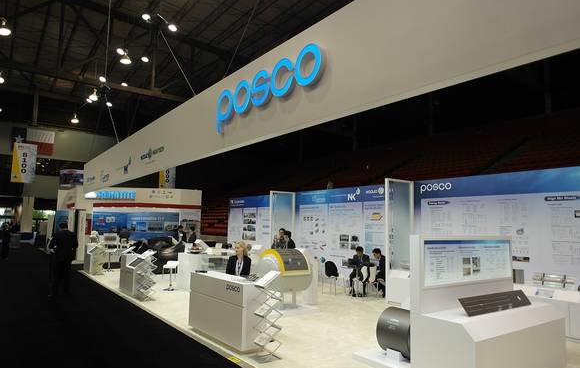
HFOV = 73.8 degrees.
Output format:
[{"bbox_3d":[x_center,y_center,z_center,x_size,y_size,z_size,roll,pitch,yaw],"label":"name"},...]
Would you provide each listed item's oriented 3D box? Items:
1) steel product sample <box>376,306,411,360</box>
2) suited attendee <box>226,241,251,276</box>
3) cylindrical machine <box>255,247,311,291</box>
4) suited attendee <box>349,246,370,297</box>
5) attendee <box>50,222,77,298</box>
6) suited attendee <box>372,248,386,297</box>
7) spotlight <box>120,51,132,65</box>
[{"bbox_3d":[1.440,1.862,4.800,0.555,0.555,0.470,6,-8,-38],"label":"steel product sample"},{"bbox_3d":[-0.831,1.570,6.158,0.450,1.280,0.550,-1,-7,17],"label":"suited attendee"},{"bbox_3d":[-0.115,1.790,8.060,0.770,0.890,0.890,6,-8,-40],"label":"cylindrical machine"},{"bbox_3d":[1.771,2.151,9.666,0.550,1.210,0.720,-1,-7,17],"label":"suited attendee"},{"bbox_3d":[-5.572,1.874,9.621,0.620,1.760,0.450,5,-8,-35],"label":"attendee"},{"bbox_3d":[2.389,2.152,9.562,0.720,1.200,0.500,5,-8,-35],"label":"suited attendee"},{"bbox_3d":[-8.266,-6.354,19.500,0.560,0.480,0.560,1,-6,0],"label":"spotlight"}]

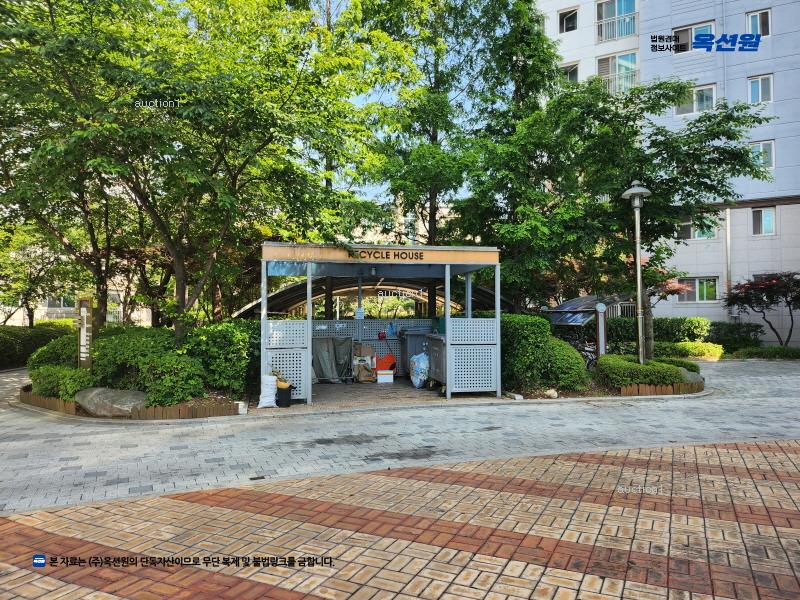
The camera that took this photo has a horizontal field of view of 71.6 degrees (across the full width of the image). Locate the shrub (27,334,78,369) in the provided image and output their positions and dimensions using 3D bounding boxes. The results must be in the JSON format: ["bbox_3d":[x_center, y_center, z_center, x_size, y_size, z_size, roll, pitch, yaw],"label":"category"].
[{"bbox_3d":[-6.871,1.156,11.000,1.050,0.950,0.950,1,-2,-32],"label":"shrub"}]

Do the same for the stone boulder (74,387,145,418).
[{"bbox_3d":[-4.733,1.631,9.100,1.000,0.450,0.680,-1,-2,18],"label":"stone boulder"}]

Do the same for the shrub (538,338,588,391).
[{"bbox_3d":[3.345,1.317,11.350,1.000,0.980,0.950,-1,-2,16],"label":"shrub"}]

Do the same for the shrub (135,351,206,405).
[{"bbox_3d":[-3.806,1.288,9.200,1.080,0.800,0.900,0,-2,-18],"label":"shrub"}]

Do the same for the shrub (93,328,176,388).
[{"bbox_3d":[-4.991,1.069,10.350,1.550,1.150,1.300,1,-2,-27],"label":"shrub"}]

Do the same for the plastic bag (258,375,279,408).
[{"bbox_3d":[-2.323,1.590,9.800,0.320,0.580,0.260,0,-2,-6],"label":"plastic bag"}]

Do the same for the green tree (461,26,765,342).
[{"bbox_3d":[4.846,-2.102,12.853,6.688,7.600,5.776,0,-2,0],"label":"green tree"}]

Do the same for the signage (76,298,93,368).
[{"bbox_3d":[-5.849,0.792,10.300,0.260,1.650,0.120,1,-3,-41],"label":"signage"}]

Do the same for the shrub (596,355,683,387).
[{"bbox_3d":[5.116,1.484,11.850,1.700,0.630,1.100,-1,-2,6],"label":"shrub"}]

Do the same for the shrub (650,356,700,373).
[{"bbox_3d":[6.398,1.571,13.021,1.267,0.486,0.912,-1,-2,17],"label":"shrub"}]

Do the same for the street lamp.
[{"bbox_3d":[5.406,-0.452,12.600,0.600,4.350,0.600,0,-2,0],"label":"street lamp"}]

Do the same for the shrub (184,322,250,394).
[{"bbox_3d":[-3.455,1.093,10.500,1.150,1.320,1.000,0,-2,-12],"label":"shrub"}]

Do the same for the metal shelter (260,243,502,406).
[{"bbox_3d":[-0.635,0.511,12.158,4.500,2.929,3.648,0,-2,-12],"label":"metal shelter"}]

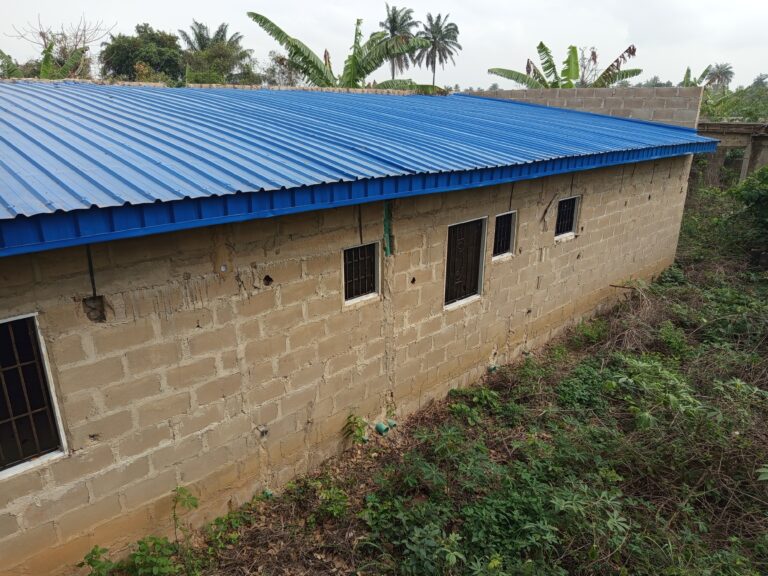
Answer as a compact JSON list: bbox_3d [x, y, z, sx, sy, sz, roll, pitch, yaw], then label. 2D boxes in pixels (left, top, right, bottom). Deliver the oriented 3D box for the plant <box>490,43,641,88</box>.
[{"bbox_3d":[5.606,-4.903,17.421,4.648,5.713,4.200,6,20,16],"label":"plant"}]

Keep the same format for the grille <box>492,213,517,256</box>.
[{"bbox_3d":[1.659,-0.771,7.572,0.464,0.611,0.050,-16,25,-40],"label":"grille"}]

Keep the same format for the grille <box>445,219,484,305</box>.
[{"bbox_3d":[1.040,-0.350,7.126,0.761,1.109,0.050,-16,25,-40],"label":"grille"}]

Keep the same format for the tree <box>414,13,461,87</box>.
[{"bbox_3d":[7.185,-29.736,74.561,6.220,15.879,6.200,2,19,5],"label":"tree"}]

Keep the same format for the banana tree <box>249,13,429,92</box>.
[{"bbox_3d":[-1.136,-4.312,14.981,4.995,6.083,4.400,-1,19,-4],"label":"banana tree"}]

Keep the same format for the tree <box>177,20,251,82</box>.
[{"bbox_3d":[-15.403,-18.885,49.782,6.851,11.047,7.000,-5,20,-15],"label":"tree"}]

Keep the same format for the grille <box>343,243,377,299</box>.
[{"bbox_3d":[-0.290,-0.187,5.909,0.499,0.606,0.050,-16,25,-40],"label":"grille"}]

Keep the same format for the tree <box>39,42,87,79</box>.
[{"bbox_3d":[-10.885,-5.562,18.933,2.500,5.782,2.500,-10,21,-27],"label":"tree"}]

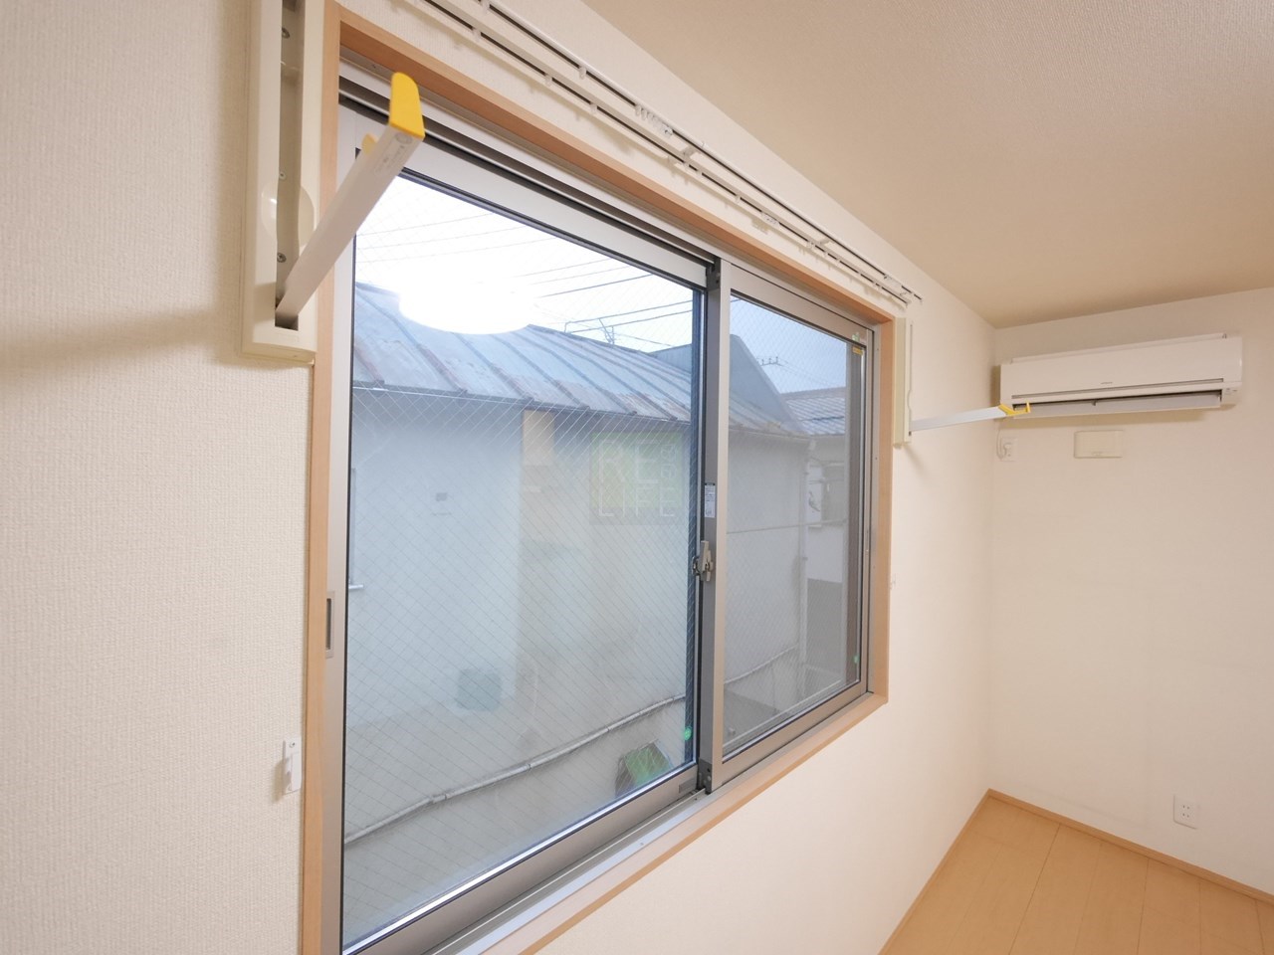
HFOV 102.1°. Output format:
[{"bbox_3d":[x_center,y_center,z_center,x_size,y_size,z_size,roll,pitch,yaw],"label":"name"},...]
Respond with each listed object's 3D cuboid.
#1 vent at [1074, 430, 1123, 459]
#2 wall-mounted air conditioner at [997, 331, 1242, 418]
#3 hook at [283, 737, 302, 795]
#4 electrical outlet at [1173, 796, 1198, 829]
[{"bbox_3d":[2.171,-0.156,2.428,0.025,0.128,0.165,1,0,-43],"label":"vent"},{"bbox_3d":[2.135,-0.438,2.336,0.210,0.293,0.786,1,0,-43],"label":"wall-mounted air conditioner"},{"bbox_3d":[-0.408,0.348,0.614,0.018,0.064,0.022,1,0,-43],"label":"hook"},{"bbox_3d":[2.350,1.433,2.206,0.010,0.118,0.070,1,0,-43],"label":"electrical outlet"}]

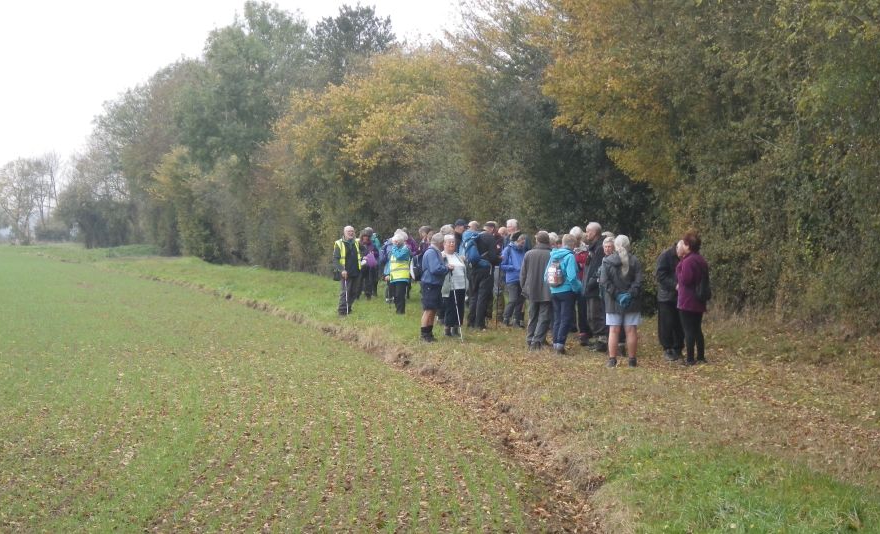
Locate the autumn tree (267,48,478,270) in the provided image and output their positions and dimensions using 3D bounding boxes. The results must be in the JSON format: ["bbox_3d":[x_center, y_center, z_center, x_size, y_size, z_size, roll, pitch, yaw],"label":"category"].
[{"bbox_3d":[-2.193,-3.346,63.000,6.800,7.600,6.000,0,1,0],"label":"autumn tree"}]

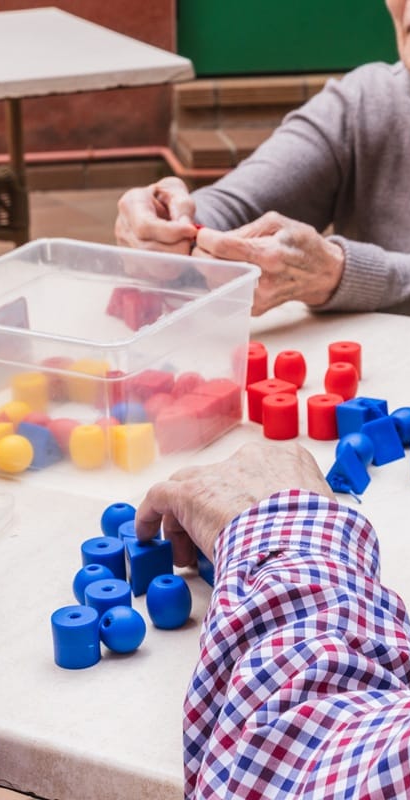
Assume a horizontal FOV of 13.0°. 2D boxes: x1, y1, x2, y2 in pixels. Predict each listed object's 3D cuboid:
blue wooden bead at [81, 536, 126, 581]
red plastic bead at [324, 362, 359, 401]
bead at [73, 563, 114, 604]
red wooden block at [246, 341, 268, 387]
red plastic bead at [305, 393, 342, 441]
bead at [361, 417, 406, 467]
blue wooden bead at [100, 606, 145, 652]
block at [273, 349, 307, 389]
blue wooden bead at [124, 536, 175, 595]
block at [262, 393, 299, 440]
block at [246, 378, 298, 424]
[{"bbox_3d":[-0.065,0.107,1.164,0.028,0.028,0.028,-2,19,0],"label":"blue wooden bead"},{"bbox_3d":[0.113,-0.015,1.490,0.028,0.028,0.028,-2,19,0],"label":"red plastic bead"},{"bbox_3d":[-0.069,0.118,1.135,0.028,0.028,0.028,-2,19,0],"label":"bead"},{"bbox_3d":[0.040,-0.026,1.530,0.028,0.028,0.028,-2,19,0],"label":"red wooden block"},{"bbox_3d":[0.095,0.014,1.411,0.028,0.028,0.028,-2,19,0],"label":"red plastic bead"},{"bbox_3d":[0.118,0.027,1.232,0.026,0.026,0.029,-17,25,-36],"label":"bead"},{"bbox_3d":[-0.044,0.124,0.974,0.026,0.025,0.026,-2,20,0],"label":"blue wooden bead"},{"bbox_3d":[0.072,-0.025,1.524,0.028,0.028,0.028,-2,19,0],"label":"block"},{"bbox_3d":[-0.042,0.106,1.165,0.034,0.028,0.029,-19,26,-40],"label":"blue wooden bead"},{"bbox_3d":[0.054,0.012,1.280,0.026,0.026,0.026,-2,20,0],"label":"block"},{"bbox_3d":[0.054,0.003,1.447,0.028,0.028,0.028,-17,24,-36],"label":"block"}]

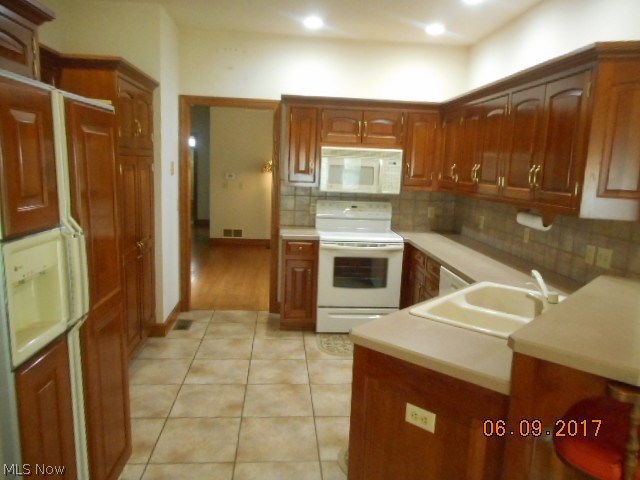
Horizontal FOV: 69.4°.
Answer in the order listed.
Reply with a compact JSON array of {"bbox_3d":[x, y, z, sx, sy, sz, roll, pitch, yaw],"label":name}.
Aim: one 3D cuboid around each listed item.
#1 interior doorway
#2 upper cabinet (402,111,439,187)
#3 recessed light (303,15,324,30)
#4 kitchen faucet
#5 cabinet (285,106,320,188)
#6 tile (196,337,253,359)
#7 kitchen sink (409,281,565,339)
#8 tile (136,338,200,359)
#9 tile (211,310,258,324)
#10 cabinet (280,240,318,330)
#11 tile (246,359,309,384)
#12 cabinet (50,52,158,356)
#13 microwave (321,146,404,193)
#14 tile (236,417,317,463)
[{"bbox_3d":[-0.891,-0.314,4.641,0.993,2.145,0.110,1,8,-5],"label":"interior doorway"},{"bbox_3d":[0.938,-0.857,4.501,0.355,0.750,0.335,1,8,-5],"label":"upper cabinet"},{"bbox_3d":[-0.053,-1.883,3.972,0.170,0.030,0.170,1,9,-5],"label":"recessed light"},{"bbox_3d":[0.962,0.224,1.975,0.180,0.190,0.090,9,11,41],"label":"kitchen faucet"},{"bbox_3d":[-0.188,-0.886,4.400,0.345,0.750,0.335,1,8,-5],"label":"cabinet"},{"bbox_3d":[-0.792,0.918,3.888,0.440,0.010,0.431,1,9,-5],"label":"tile"},{"bbox_3d":[0.856,0.388,2.084,0.560,0.200,0.835,9,11,41],"label":"kitchen sink"},{"bbox_3d":[-1.204,0.890,3.773,0.427,0.010,0.427,1,8,-5],"label":"tile"},{"bbox_3d":[-0.844,0.778,4.639,0.427,0.010,0.380,1,8,-5],"label":"tile"},{"bbox_3d":[-0.210,0.385,4.449,0.325,0.870,0.610,1,8,-5],"label":"cabinet"},{"bbox_3d":[-0.305,0.976,3.424,0.427,0.010,0.427,1,8,-5],"label":"tile"},{"bbox_3d":[-1.635,-0.152,3.384,0.620,2.130,0.870,1,8,-5],"label":"cabinet"},{"bbox_3d":[0.373,-0.673,4.505,0.757,0.405,0.400,1,9,-5],"label":"microwave"},{"bbox_3d":[-0.232,1.104,2.571,0.427,0.010,0.427,1,8,-5],"label":"tile"}]

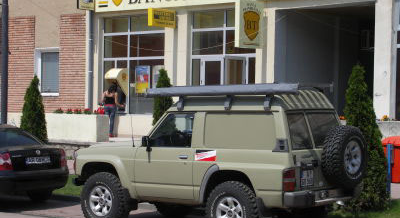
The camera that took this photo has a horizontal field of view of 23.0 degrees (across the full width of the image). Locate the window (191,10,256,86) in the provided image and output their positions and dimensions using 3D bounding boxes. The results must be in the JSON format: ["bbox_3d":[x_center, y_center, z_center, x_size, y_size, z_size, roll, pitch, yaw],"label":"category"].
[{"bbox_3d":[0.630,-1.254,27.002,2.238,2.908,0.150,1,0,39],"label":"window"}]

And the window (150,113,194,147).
[{"bbox_3d":[-0.397,0.298,13.616,0.789,0.460,0.100,1,0,40],"label":"window"}]

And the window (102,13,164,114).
[{"bbox_3d":[-1.976,-1.319,29.112,2.472,2.920,0.150,1,0,39],"label":"window"}]

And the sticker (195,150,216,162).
[{"bbox_3d":[0.079,0.625,13.126,0.364,0.150,0.015,1,0,40],"label":"sticker"}]

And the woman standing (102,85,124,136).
[{"bbox_3d":[-2.578,0.054,29.200,0.580,1.600,0.450,1,0,39],"label":"woman standing"}]

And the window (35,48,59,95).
[{"bbox_3d":[-4.886,-1.202,31.494,1.109,1.530,0.200,1,0,39],"label":"window"}]

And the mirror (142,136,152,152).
[{"bbox_3d":[-0.731,0.480,13.675,0.090,0.220,0.150,1,0,40],"label":"mirror"}]

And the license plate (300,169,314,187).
[{"bbox_3d":[1.383,0.888,12.587,0.025,0.210,0.290,1,0,40],"label":"license plate"}]

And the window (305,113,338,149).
[{"bbox_3d":[1.696,0.287,13.115,0.120,0.450,0.778,1,0,40],"label":"window"}]

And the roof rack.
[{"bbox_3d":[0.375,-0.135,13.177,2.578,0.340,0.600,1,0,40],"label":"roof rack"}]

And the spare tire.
[{"bbox_3d":[1.889,0.637,12.909,0.280,0.820,0.820,1,0,40],"label":"spare tire"}]

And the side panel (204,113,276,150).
[{"bbox_3d":[0.510,0.281,12.842,1.155,0.460,0.090,1,0,40],"label":"side panel"}]

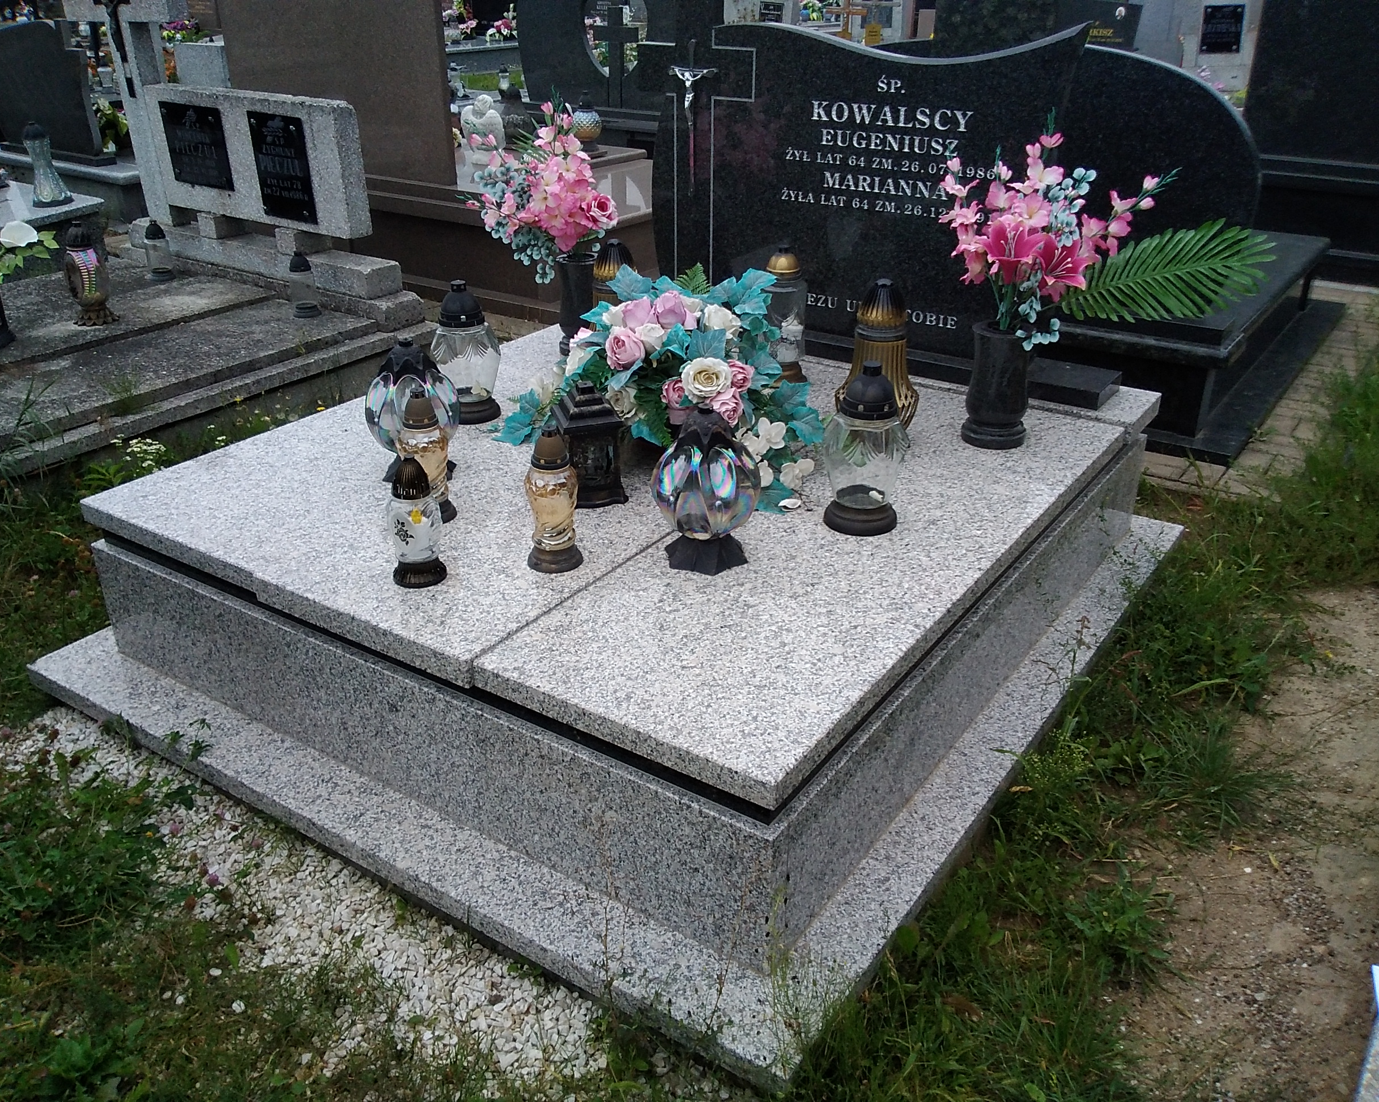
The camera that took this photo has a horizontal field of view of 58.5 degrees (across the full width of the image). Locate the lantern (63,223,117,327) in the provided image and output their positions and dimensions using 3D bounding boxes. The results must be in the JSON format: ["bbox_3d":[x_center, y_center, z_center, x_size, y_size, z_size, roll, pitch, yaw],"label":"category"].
[{"bbox_3d":[-2.114,-0.976,4.306,0.169,0.337,0.169,17,32,30],"label":"lantern"}]

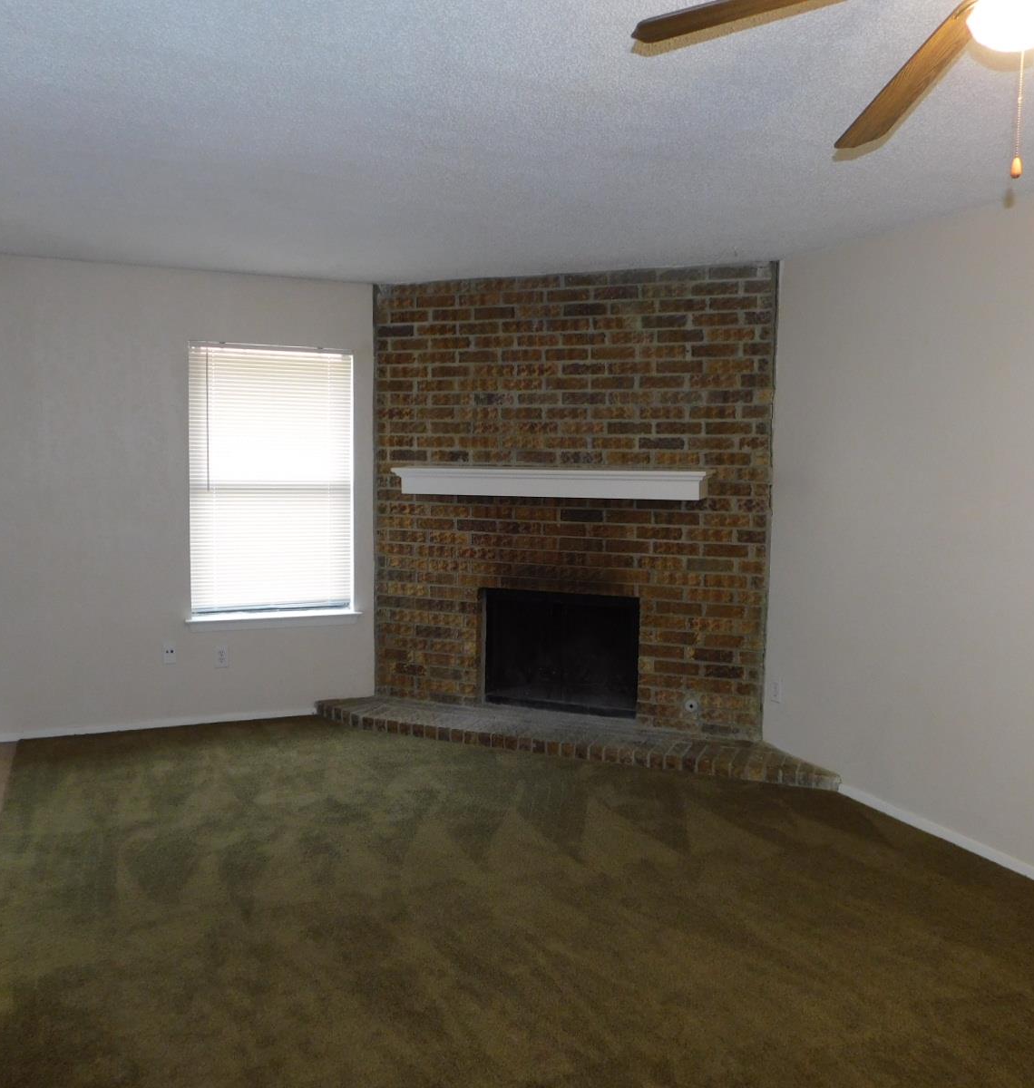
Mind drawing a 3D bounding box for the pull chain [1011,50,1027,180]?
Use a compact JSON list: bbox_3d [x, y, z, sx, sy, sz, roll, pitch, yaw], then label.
[{"bbox_3d":[0.819,-0.702,1.570,0.018,0.212,0.018,1,5,0],"label":"pull chain"}]

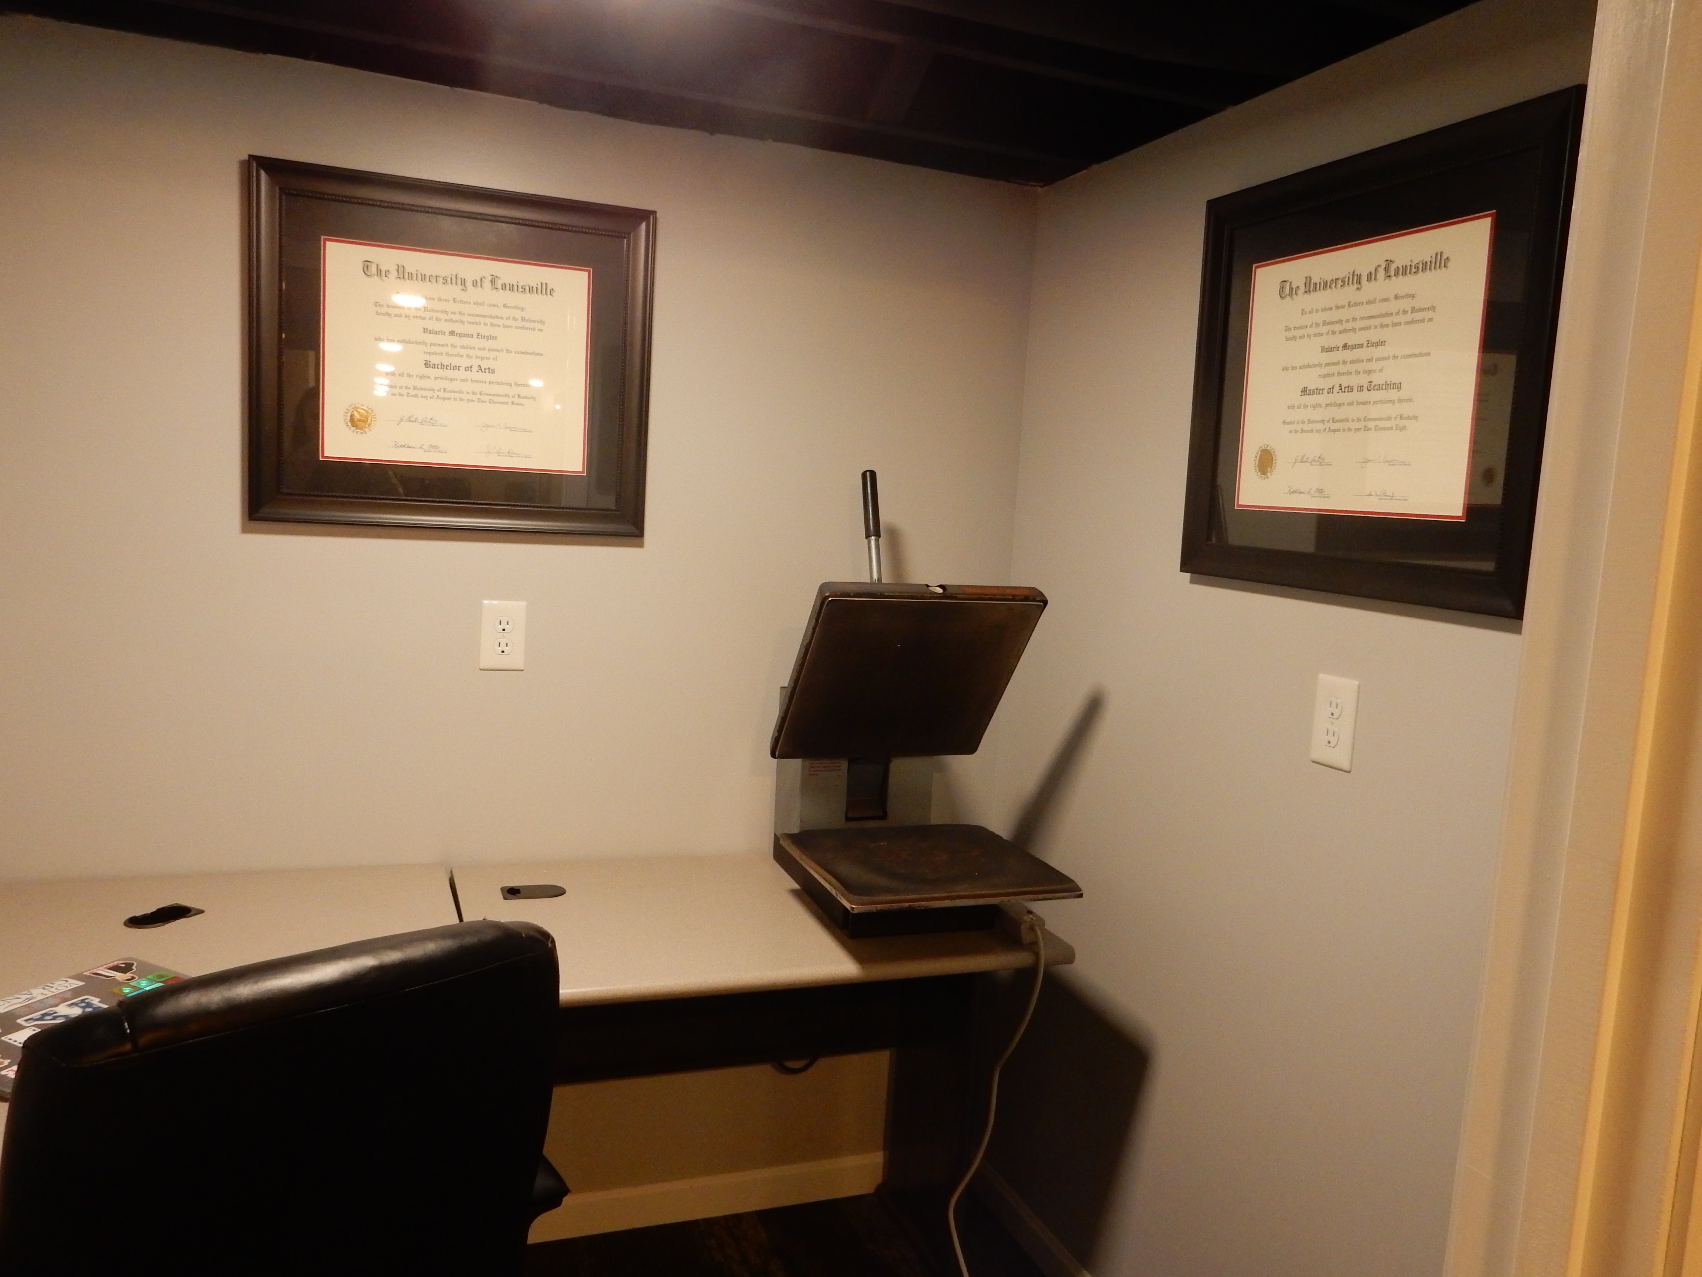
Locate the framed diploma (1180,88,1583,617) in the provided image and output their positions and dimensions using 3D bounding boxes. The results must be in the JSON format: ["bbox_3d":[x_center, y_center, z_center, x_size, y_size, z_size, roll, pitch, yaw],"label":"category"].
[{"bbox_3d":[0.668,-0.350,1.653,0.030,0.575,0.647,-1,8,-20],"label":"framed diploma"}]

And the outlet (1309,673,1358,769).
[{"bbox_3d":[0.659,0.114,1.674,0.008,0.123,0.079,1,6,-21],"label":"outlet"}]

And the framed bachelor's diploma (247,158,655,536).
[{"bbox_3d":[-0.668,-0.475,2.101,0.647,0.575,0.030,1,7,-22],"label":"framed bachelor's diploma"}]

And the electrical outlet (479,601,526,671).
[{"bbox_3d":[-0.620,-0.005,2.191,0.079,0.123,0.008,1,7,-22],"label":"electrical outlet"}]

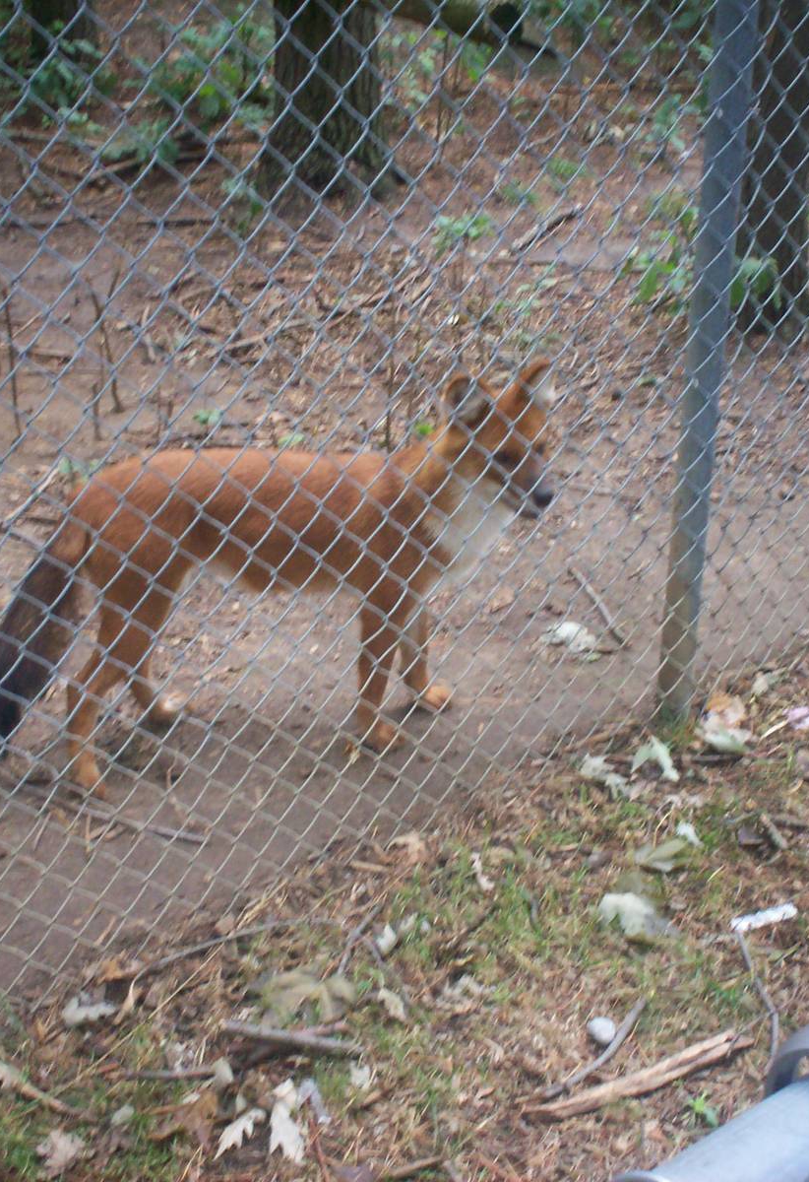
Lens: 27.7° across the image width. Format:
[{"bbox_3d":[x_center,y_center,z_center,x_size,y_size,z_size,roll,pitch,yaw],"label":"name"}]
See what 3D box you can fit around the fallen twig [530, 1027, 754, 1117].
[{"bbox_3d":[0.294,0.596,2.026,0.311,0.022,0.034,-10,28,-21],"label":"fallen twig"}]

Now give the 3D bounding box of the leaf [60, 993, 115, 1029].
[{"bbox_3d":[-0.418,0.550,2.135,0.072,0.022,0.050,1,26,0],"label":"leaf"}]

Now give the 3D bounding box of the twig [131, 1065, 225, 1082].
[{"bbox_3d":[-0.283,0.603,2.045,0.116,0.012,0.016,-2,26,-5],"label":"twig"}]

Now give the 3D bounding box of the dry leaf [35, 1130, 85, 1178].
[{"bbox_3d":[-0.409,0.657,1.923,0.053,0.018,0.062,12,28,21],"label":"dry leaf"}]

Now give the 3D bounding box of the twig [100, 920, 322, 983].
[{"bbox_3d":[-0.262,0.492,2.261,0.334,0.018,0.034,-12,29,-24],"label":"twig"}]

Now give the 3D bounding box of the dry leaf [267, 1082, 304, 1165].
[{"bbox_3d":[-0.142,0.632,1.956,0.045,0.024,0.110,-1,26,-4],"label":"dry leaf"}]

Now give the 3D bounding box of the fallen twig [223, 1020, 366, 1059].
[{"bbox_3d":[-0.144,0.569,2.075,0.184,0.018,0.018,8,27,15],"label":"fallen twig"}]

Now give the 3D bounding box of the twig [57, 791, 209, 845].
[{"bbox_3d":[-0.423,0.351,2.530,0.282,0.012,0.012,14,29,24],"label":"twig"}]

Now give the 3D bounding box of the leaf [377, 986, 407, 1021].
[{"bbox_3d":[-0.015,0.545,2.163,0.025,0.018,0.070,-14,30,-27],"label":"leaf"}]

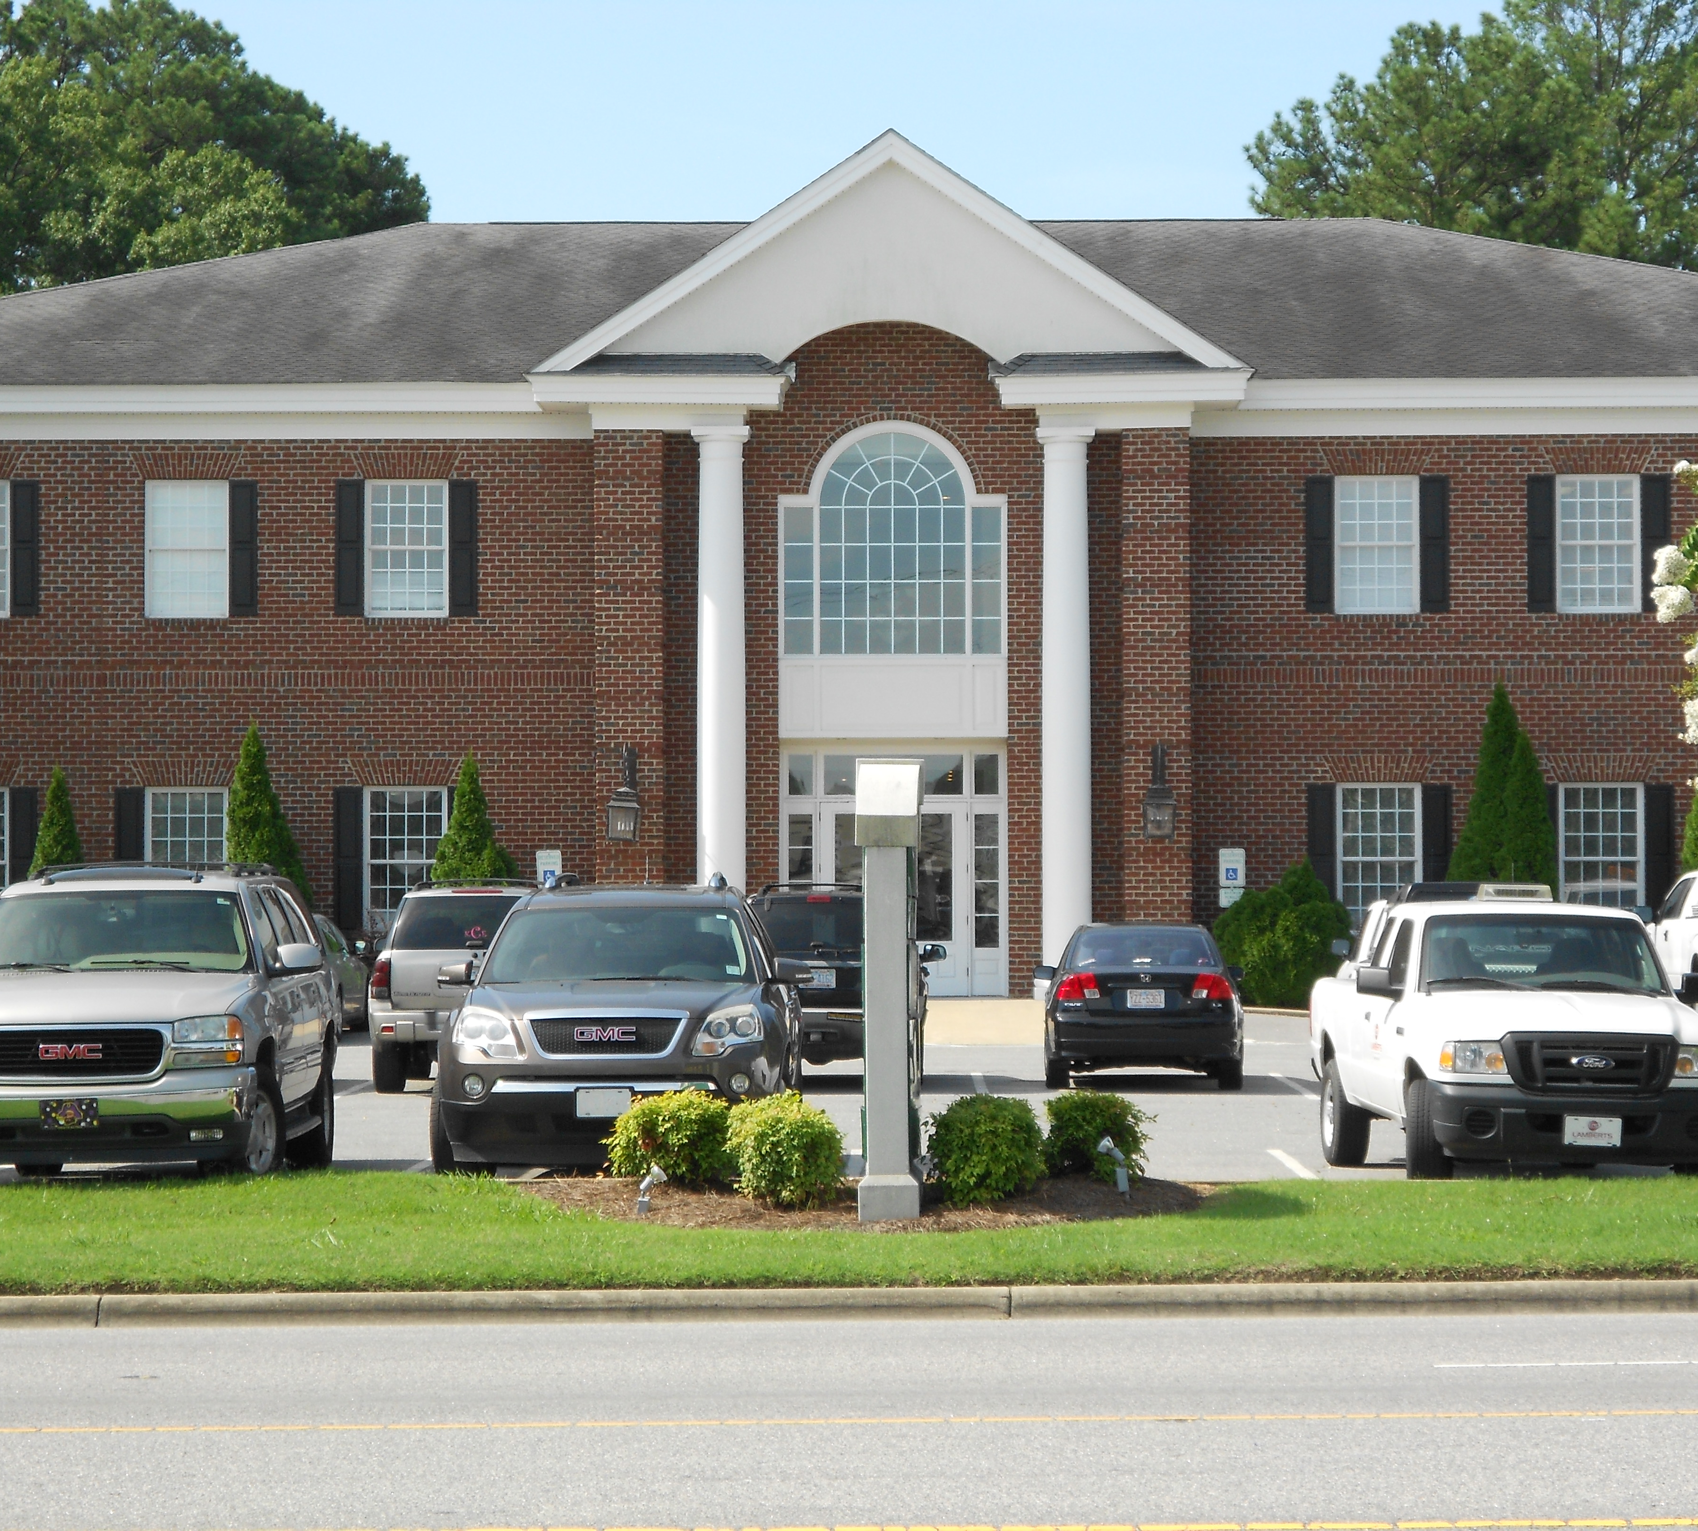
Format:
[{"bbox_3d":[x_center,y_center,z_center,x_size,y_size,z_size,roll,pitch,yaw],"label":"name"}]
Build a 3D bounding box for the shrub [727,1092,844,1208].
[{"bbox_3d":[-0.332,1.999,26.374,0.605,0.605,0.605,0,-1,0],"label":"shrub"}]

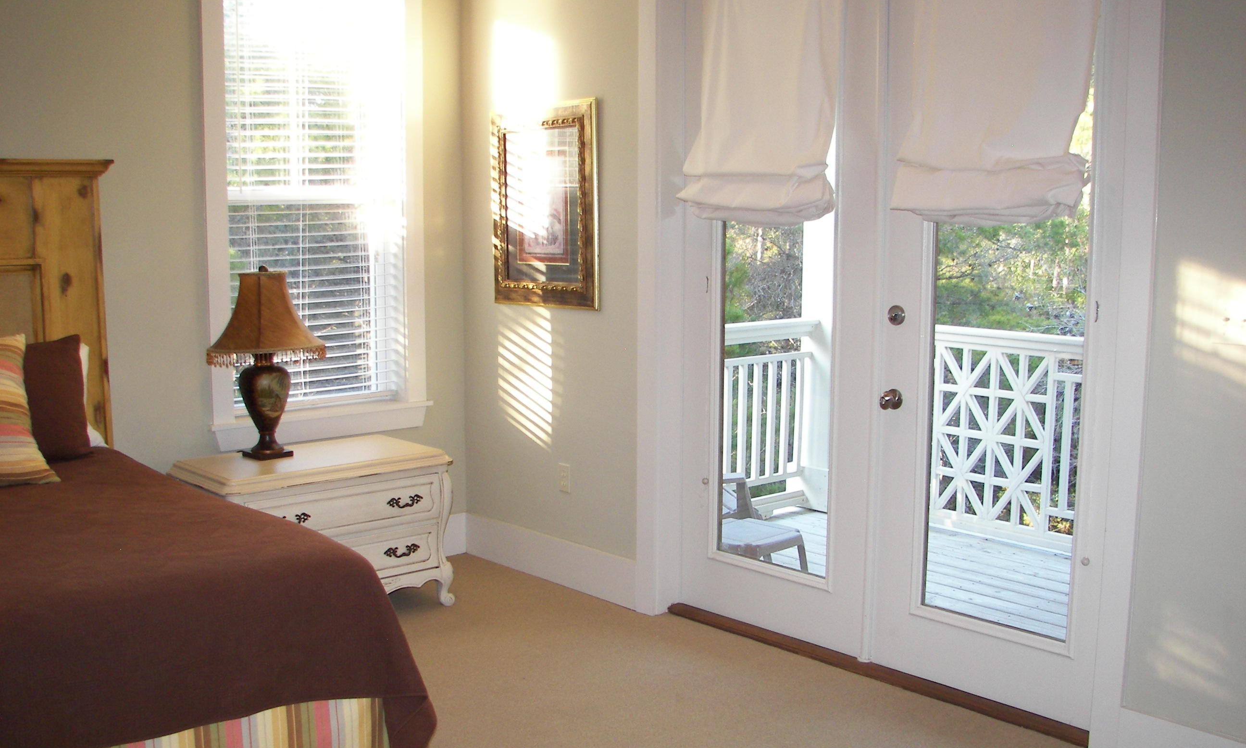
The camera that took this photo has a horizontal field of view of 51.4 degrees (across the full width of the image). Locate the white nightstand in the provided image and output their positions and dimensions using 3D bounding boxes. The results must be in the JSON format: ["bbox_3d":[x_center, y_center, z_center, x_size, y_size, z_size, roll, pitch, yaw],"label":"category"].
[{"bbox_3d":[-1.159,0.614,4.865,0.900,0.600,0.530,-7,10,-43],"label":"white nightstand"}]

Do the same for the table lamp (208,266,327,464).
[{"bbox_3d":[-1.311,-0.035,4.766,0.433,0.712,0.433,-7,10,-43],"label":"table lamp"}]

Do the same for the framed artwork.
[{"bbox_3d":[-0.311,-0.662,5.144,0.037,0.785,0.635,-7,10,-43],"label":"framed artwork"}]

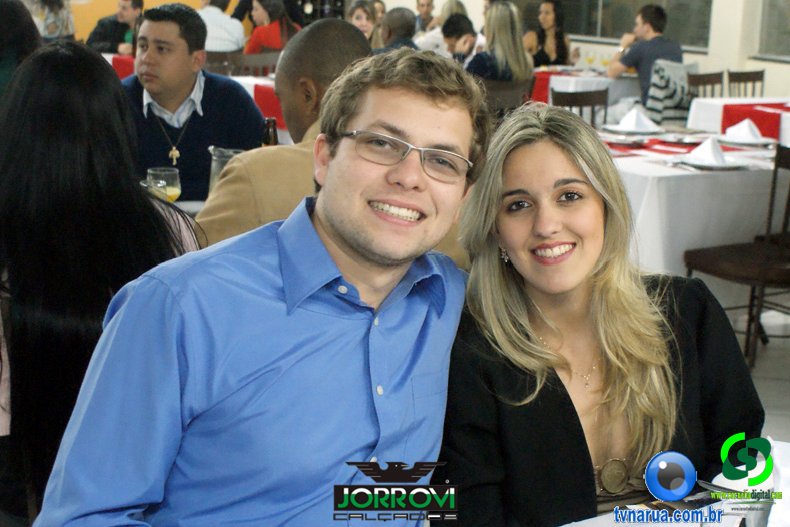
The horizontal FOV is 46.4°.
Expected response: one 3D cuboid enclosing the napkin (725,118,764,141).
[{"bbox_3d":[1.513,-0.592,3.991,0.180,0.110,0.140,-4,16,-14],"label":"napkin"}]

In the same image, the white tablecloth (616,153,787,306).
[{"bbox_3d":[1.298,-0.254,3.971,1.180,0.495,1.150,-4,16,-14],"label":"white tablecloth"}]

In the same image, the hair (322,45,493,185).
[{"bbox_3d":[0.011,-0.166,1.045,0.175,0.165,0.205,8,8,-16],"label":"hair"}]

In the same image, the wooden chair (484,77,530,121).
[{"bbox_3d":[0.729,-0.854,6.341,0.430,0.870,0.500,-2,16,-8],"label":"wooden chair"}]

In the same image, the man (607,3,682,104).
[{"bbox_3d":[1.902,-1.258,7.000,0.750,1.300,0.550,7,17,24],"label":"man"}]

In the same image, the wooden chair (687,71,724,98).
[{"bbox_3d":[2.288,-0.875,6.417,0.420,0.870,0.480,-5,17,-17],"label":"wooden chair"}]

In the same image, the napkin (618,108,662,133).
[{"bbox_3d":[1.131,-0.667,4.248,0.190,0.110,0.140,-4,16,-14],"label":"napkin"}]

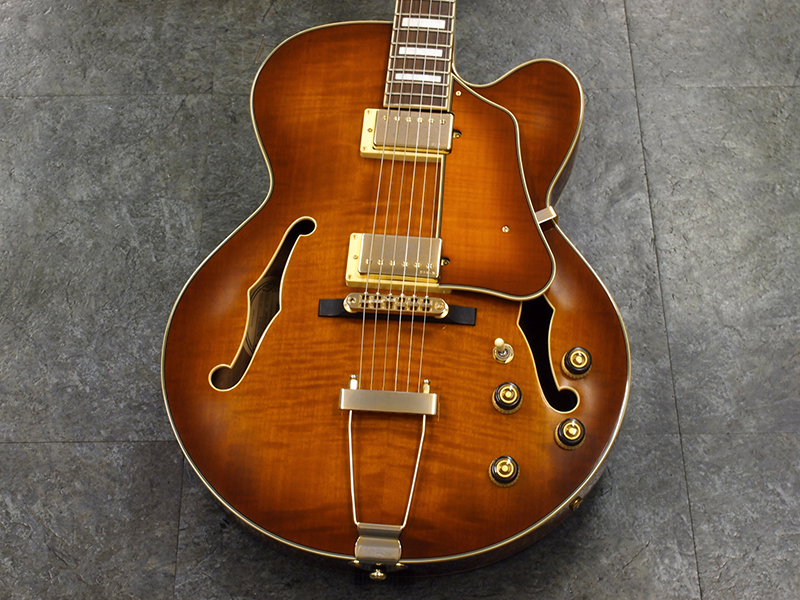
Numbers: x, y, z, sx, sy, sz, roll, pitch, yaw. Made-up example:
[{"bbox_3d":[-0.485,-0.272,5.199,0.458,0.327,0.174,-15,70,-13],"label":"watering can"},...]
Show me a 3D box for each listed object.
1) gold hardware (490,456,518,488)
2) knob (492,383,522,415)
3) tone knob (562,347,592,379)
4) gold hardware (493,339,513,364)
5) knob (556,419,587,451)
[{"bbox_3d":[0.087,0.141,1.560,0.025,0.015,0.025,5,72,1],"label":"gold hardware"},{"bbox_3d":[0.090,0.081,1.576,0.025,0.015,0.025,5,70,1],"label":"knob"},{"bbox_3d":[0.149,0.052,1.590,0.025,0.015,0.025,6,69,-1],"label":"tone knob"},{"bbox_3d":[0.087,0.041,1.583,0.018,0.022,0.018,5,70,2],"label":"gold hardware"},{"bbox_3d":[0.142,0.111,1.571,0.025,0.015,0.025,6,72,-1],"label":"knob"}]

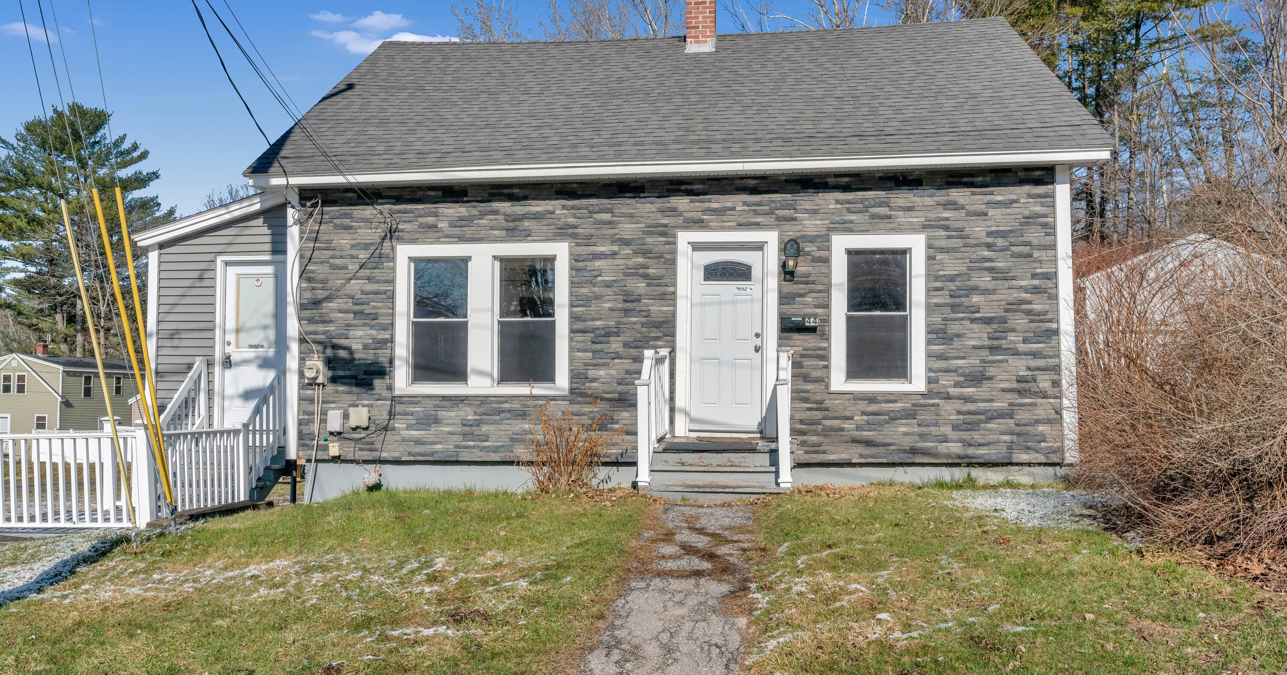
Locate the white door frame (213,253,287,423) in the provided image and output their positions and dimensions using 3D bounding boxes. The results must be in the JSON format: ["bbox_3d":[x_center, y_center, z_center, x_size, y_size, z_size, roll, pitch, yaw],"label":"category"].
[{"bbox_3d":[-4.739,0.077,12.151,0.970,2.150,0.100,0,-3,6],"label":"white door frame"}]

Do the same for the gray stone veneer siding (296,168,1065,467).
[{"bbox_3d":[0.219,-0.218,11.425,8.710,3.240,0.120,0,-3,6],"label":"gray stone veneer siding"}]

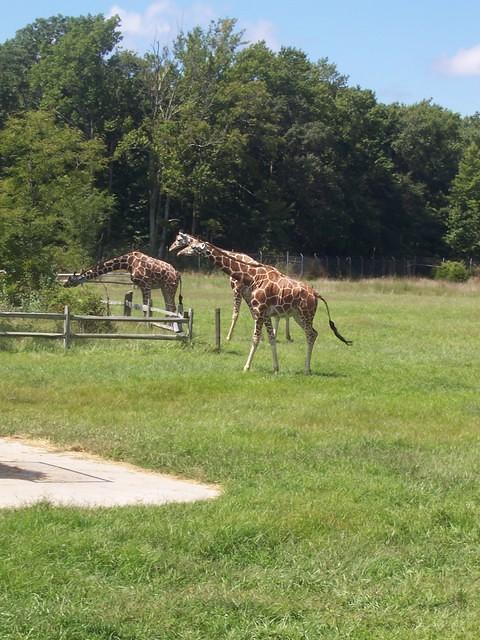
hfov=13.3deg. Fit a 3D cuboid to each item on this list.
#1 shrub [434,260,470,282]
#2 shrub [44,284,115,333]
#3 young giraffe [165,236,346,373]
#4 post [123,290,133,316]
[{"bbox_3d":[16.568,-3.742,160.000,2.800,1.850,2.500,0,2,0],"label":"shrub"},{"bbox_3d":[-4.458,-0.306,57.000,1.950,1.400,1.700,0,2,0],"label":"shrub"},{"bbox_3d":[0.469,-0.280,41.000,3.500,2.750,0.700,0,2,9],"label":"young giraffe"},{"bbox_3d":[-3.508,-0.468,64.000,0.230,0.950,0.220,0,2,0],"label":"post"}]

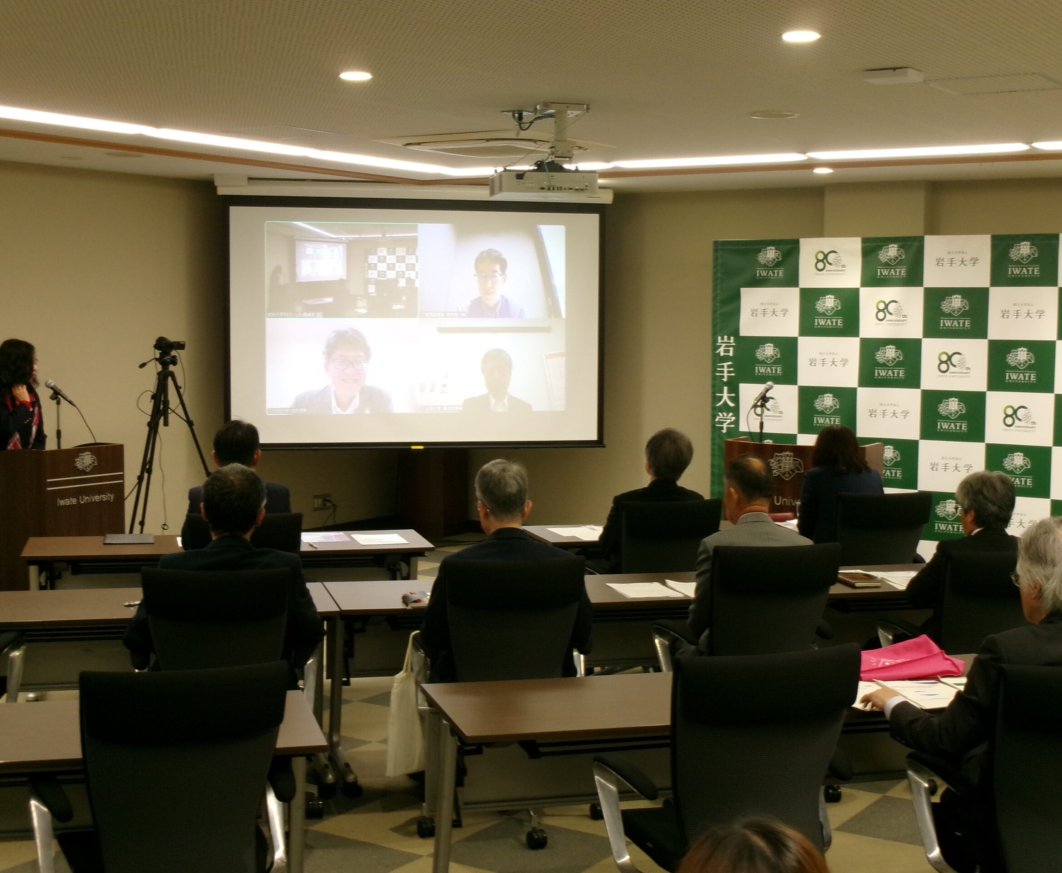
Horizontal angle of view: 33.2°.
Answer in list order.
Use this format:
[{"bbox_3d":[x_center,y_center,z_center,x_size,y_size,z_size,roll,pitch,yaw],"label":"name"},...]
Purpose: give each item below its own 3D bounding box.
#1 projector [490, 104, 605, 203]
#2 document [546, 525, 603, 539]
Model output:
[{"bbox_3d":[0.101,-1.259,7.910,0.460,0.410,0.380,0,4,-13],"label":"projector"},{"bbox_3d":[0.261,0.460,8.579,0.300,0.010,0.400,0,4,-13],"label":"document"}]

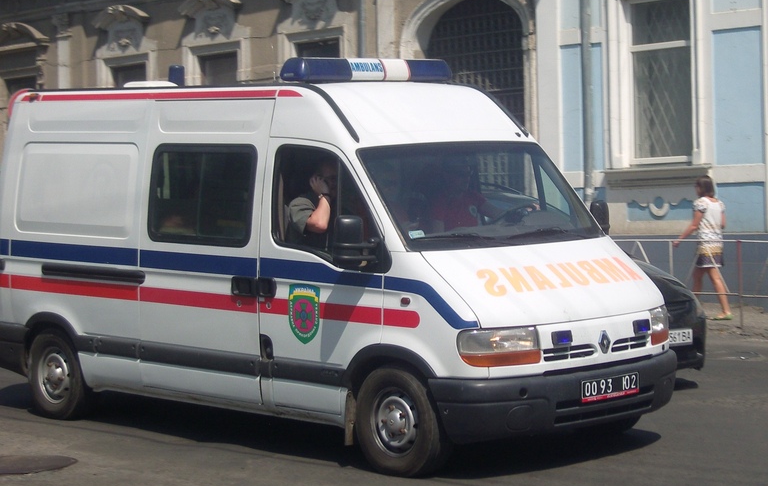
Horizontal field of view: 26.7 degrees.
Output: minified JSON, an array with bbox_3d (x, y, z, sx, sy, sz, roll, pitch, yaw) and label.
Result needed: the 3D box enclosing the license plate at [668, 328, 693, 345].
[{"bbox_3d":[2.236,0.745,12.550,0.520,0.125,0.020,-4,4,-41],"label":"license plate"}]

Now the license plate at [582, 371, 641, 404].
[{"bbox_3d":[1.329,0.845,9.468,0.525,0.125,0.020,-5,5,-44],"label":"license plate"}]

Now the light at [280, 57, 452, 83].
[{"bbox_3d":[-0.101,-1.140,10.777,1.380,0.160,0.280,-5,5,-44],"label":"light"}]

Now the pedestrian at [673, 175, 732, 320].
[{"bbox_3d":[3.477,0.054,17.600,0.480,1.560,0.440,1,3,44],"label":"pedestrian"}]

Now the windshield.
[{"bbox_3d":[0.651,-0.343,10.068,1.760,0.790,0.170,-5,-35,-44],"label":"windshield"}]

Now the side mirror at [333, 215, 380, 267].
[{"bbox_3d":[-0.166,0.001,9.346,0.260,0.320,0.130,-5,5,-44],"label":"side mirror"}]

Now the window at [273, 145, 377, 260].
[{"bbox_3d":[-0.366,-0.247,9.826,0.050,0.690,0.930,7,-4,-44],"label":"window"}]

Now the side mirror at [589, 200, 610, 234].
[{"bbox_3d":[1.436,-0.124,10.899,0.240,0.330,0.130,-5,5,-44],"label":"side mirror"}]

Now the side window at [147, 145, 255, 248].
[{"bbox_3d":[-1.212,-0.321,10.692,0.050,0.660,1.080,7,-4,-44],"label":"side window"}]

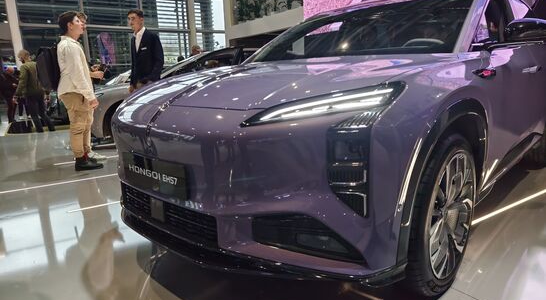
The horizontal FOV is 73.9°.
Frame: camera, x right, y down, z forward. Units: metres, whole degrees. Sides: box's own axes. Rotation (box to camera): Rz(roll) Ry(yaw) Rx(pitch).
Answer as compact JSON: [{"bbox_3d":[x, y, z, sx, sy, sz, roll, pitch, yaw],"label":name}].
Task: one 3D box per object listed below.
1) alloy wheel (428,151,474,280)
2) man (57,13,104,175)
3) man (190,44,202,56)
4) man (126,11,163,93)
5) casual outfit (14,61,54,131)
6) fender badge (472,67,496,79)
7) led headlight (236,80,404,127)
[{"bbox_3d":[0.741,0.278,1.665,0.200,0.575,0.575,8,15,43],"label":"alloy wheel"},{"bbox_3d":[-2.270,-0.678,4.287,0.460,1.810,0.500,-6,12,-21],"label":"man"},{"bbox_3d":[-1.512,-1.280,7.465,0.380,1.740,0.500,-5,12,-18],"label":"man"},{"bbox_3d":[-1.438,-0.728,4.376,0.360,1.820,0.520,-11,14,-40],"label":"man"},{"bbox_3d":[-5.194,-1.122,7.844,0.430,1.510,0.520,6,14,36],"label":"casual outfit"},{"bbox_3d":[1.036,-0.375,1.783,0.040,0.060,0.260,8,15,43],"label":"fender badge"},{"bbox_3d":[0.174,-0.159,1.319,0.570,0.160,0.170,-2,11,1],"label":"led headlight"}]

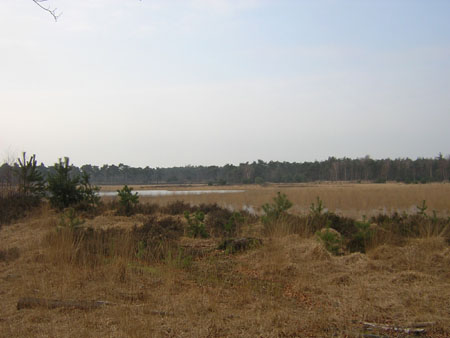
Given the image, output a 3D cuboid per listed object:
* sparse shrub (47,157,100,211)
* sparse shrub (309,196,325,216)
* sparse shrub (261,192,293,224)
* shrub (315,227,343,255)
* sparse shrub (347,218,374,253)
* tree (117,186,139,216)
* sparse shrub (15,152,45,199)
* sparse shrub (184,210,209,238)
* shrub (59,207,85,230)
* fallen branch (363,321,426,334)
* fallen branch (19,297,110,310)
[{"bbox_3d":[-5.501,0.526,17.000,1.961,1.961,1.863,0,-1,0],"label":"sparse shrub"},{"bbox_3d":[2.795,1.176,14.300,0.489,0.672,0.464,0,-1,0],"label":"sparse shrub"},{"bbox_3d":[1.496,1.162,13.600,0.930,0.959,0.883,0,-1,0],"label":"sparse shrub"},{"bbox_3d":[2.211,1.538,10.000,0.598,0.619,0.568,0,-1,0],"label":"shrub"},{"bbox_3d":[3.010,1.488,10.400,0.622,0.777,0.591,0,-1,0],"label":"sparse shrub"},{"bbox_3d":[-3.332,1.076,16.000,0.752,1.094,0.714,0,-1,0],"label":"tree"},{"bbox_3d":[-7.516,0.269,18.000,1.153,1.807,1.096,0,-1,0],"label":"sparse shrub"},{"bbox_3d":[-0.755,1.470,12.400,0.636,0.742,0.604,0,-1,0],"label":"sparse shrub"},{"bbox_3d":[-3.934,1.294,12.000,0.666,0.666,0.633,0,-1,0],"label":"shrub"},{"bbox_3d":[1.792,1.676,4.950,0.706,0.070,0.100,0,-1,21],"label":"fallen branch"},{"bbox_3d":[-2.005,1.681,5.850,1.199,0.150,0.170,0,-1,0],"label":"fallen branch"}]

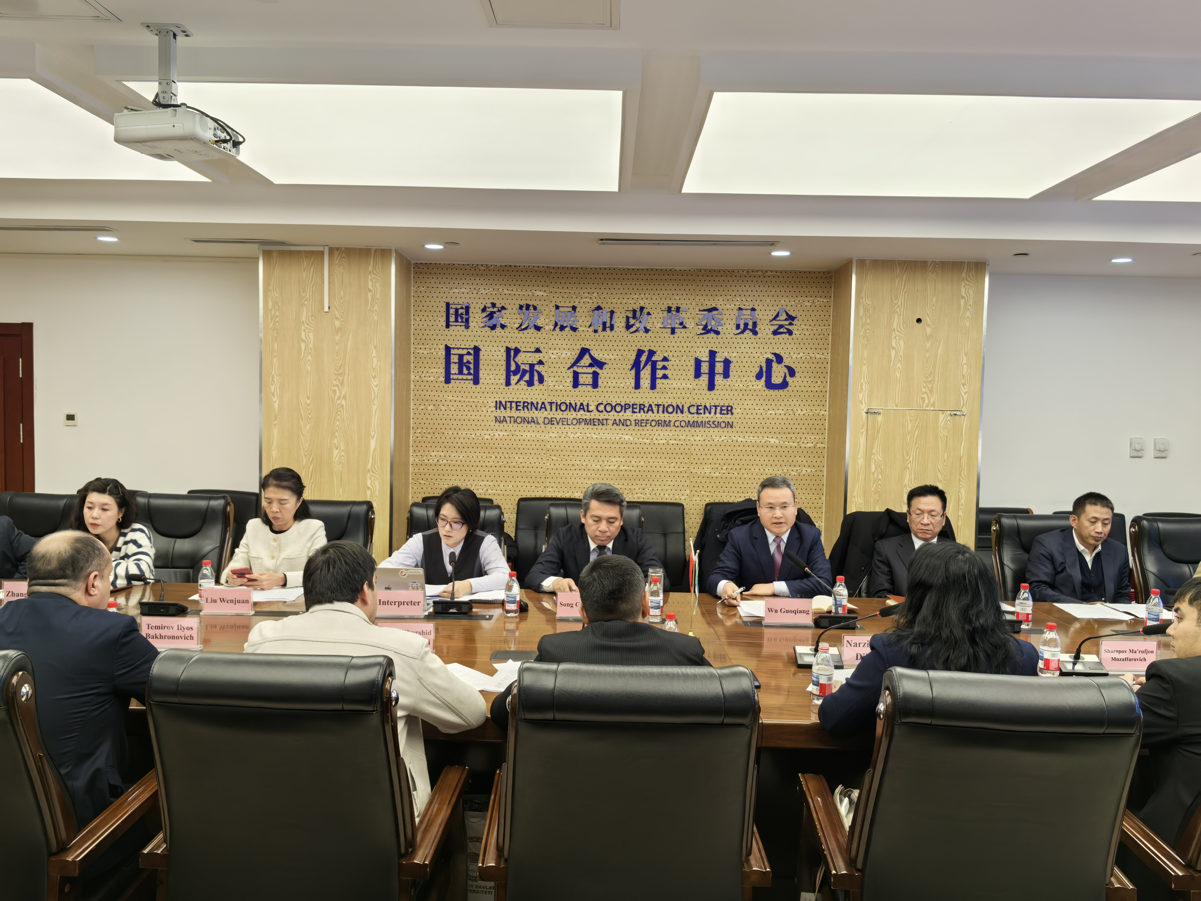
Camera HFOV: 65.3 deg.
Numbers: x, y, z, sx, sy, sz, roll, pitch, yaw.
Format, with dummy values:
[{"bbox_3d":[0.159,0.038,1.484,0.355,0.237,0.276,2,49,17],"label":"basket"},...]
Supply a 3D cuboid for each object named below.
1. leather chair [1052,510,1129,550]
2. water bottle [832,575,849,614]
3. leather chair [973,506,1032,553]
[{"bbox_3d":[3.111,0.923,5.696,0.580,1.020,0.640,1,3,1],"label":"leather chair"},{"bbox_3d":[0.986,0.600,3.841,0.061,0.175,0.061,1,3,1],"label":"water bottle"},{"bbox_3d":[2.585,0.877,5.926,0.590,0.990,0.630,1,3,1],"label":"leather chair"}]

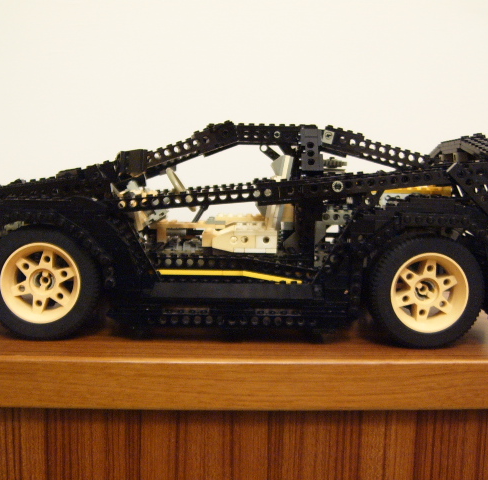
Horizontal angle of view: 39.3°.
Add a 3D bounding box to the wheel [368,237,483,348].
[{"bbox_3d":[0.130,0.036,0.495,0.082,0.082,0.036,1,6,-2],"label":"wheel"}]

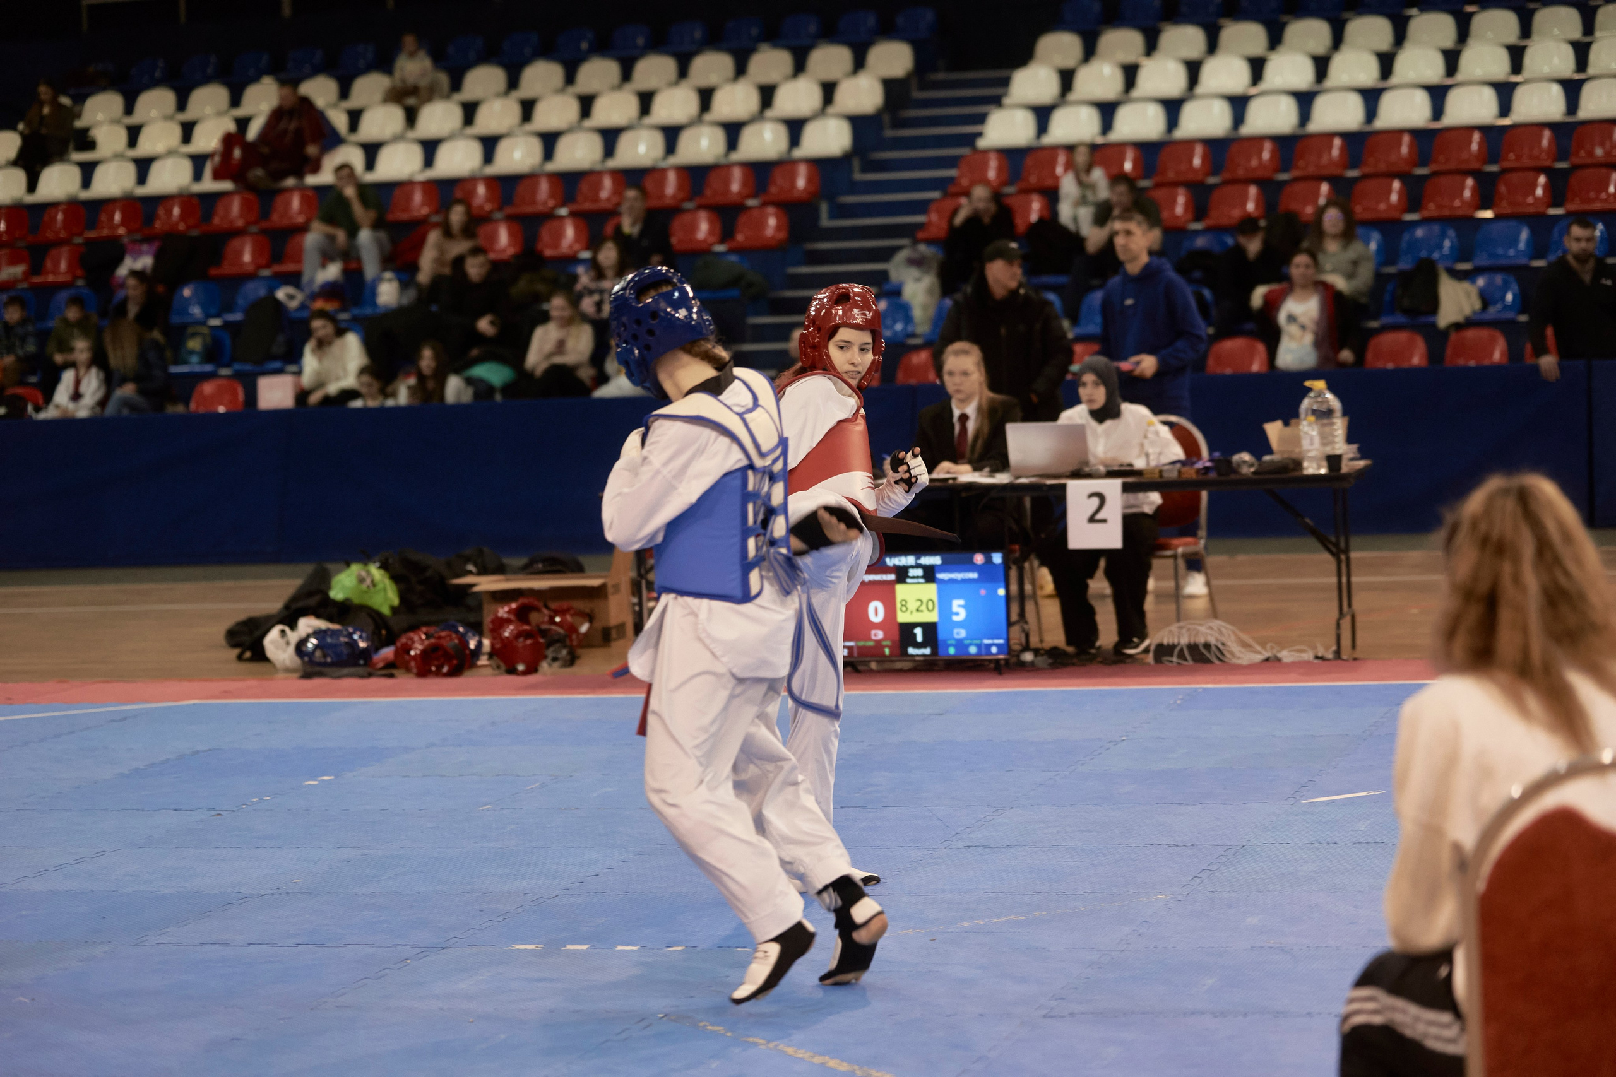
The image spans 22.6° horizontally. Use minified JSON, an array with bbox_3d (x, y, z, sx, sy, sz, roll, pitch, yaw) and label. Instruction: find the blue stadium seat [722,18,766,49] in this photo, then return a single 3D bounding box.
[{"bbox_3d":[-0.573,-4.137,33.275,0.395,0.310,0.380,-1,3,15],"label":"blue stadium seat"}]

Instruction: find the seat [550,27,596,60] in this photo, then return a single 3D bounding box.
[{"bbox_3d":[-1.930,-4.055,33.133,0.400,0.310,0.350,-2,4,15],"label":"seat"}]

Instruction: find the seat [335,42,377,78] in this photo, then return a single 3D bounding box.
[{"bbox_3d":[-3.692,-3.875,32.818,0.390,0.302,0.365,-1,4,16],"label":"seat"}]

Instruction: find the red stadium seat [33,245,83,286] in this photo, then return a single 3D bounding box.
[{"bbox_3d":[-5.319,-1.934,28.606,0.390,0.302,0.365,-1,4,16],"label":"red stadium seat"}]

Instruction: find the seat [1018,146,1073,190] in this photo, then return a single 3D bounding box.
[{"bbox_3d":[1.742,-2.699,29.510,0.390,0.310,0.370,-1,4,16],"label":"seat"}]

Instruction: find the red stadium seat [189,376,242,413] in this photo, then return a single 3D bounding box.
[{"bbox_3d":[-3.640,-0.828,24.352,0.360,0.287,0.330,-2,4,16],"label":"red stadium seat"}]

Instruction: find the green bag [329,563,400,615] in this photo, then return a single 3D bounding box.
[{"bbox_3d":[-1.922,0.221,17.500,0.310,0.220,0.250,-1,3,15],"label":"green bag"}]

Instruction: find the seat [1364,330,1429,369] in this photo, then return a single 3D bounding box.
[{"bbox_3d":[3.249,-1.012,22.419,0.360,0.287,0.330,-2,4,16],"label":"seat"}]

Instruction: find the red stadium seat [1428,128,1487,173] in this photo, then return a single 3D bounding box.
[{"bbox_3d":[4.530,-2.695,28.115,0.400,0.330,0.390,-1,4,15],"label":"red stadium seat"}]

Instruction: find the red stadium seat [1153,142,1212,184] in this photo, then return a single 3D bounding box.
[{"bbox_3d":[2.647,-2.659,28.616,0.400,0.330,0.390,-1,4,15],"label":"red stadium seat"}]

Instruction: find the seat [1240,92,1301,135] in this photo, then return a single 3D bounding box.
[{"bbox_3d":[3.256,-2.968,28.327,0.400,0.300,0.380,-2,4,15],"label":"seat"}]

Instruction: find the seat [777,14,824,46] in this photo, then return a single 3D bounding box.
[{"bbox_3d":[-0.078,-4.188,33.316,0.400,0.330,0.390,-1,4,15],"label":"seat"}]

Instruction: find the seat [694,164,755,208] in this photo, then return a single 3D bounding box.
[{"bbox_3d":[-0.617,-2.638,30.185,0.390,0.310,0.370,-1,4,16],"label":"seat"}]

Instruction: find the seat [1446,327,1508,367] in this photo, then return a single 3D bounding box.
[{"bbox_3d":[4.017,-1.118,24.277,0.400,0.330,0.390,-1,4,15],"label":"seat"}]

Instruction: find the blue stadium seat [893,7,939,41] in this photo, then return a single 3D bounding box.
[{"bbox_3d":[0.860,-4.121,32.356,0.400,0.310,0.350,-2,4,15],"label":"blue stadium seat"}]

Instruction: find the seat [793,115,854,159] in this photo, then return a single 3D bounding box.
[{"bbox_3d":[0.107,-2.877,28.924,0.390,0.302,0.365,-1,4,16],"label":"seat"}]

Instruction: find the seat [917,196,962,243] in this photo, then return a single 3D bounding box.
[{"bbox_3d":[0.956,-2.222,28.072,0.400,0.330,0.390,-1,4,15],"label":"seat"}]

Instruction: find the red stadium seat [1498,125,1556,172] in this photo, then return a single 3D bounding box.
[{"bbox_3d":[4.884,-2.644,27.413,0.400,0.310,0.350,-2,4,15],"label":"red stadium seat"}]

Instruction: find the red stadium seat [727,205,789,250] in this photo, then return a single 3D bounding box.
[{"bbox_3d":[-0.362,-2.187,28.377,0.395,0.310,0.380,-1,3,15],"label":"red stadium seat"}]

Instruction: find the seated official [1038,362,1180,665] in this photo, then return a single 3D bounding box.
[{"bbox_3d":[1.225,-0.135,16.300,0.520,1.180,0.620,-1,4,20],"label":"seated official"}]

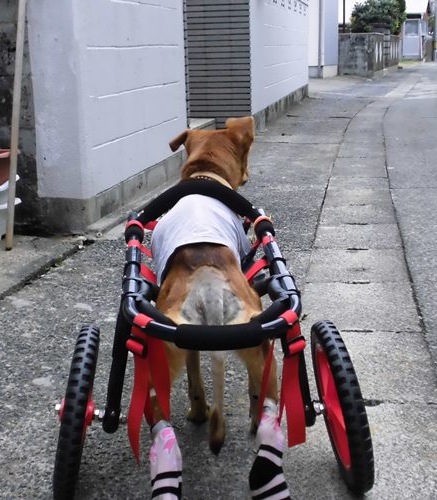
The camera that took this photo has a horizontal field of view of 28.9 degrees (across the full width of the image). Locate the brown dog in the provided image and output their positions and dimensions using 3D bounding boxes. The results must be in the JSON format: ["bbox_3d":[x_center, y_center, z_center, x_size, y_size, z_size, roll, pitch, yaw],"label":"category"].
[{"bbox_3d":[0.002,0.083,1.752,0.250,0.650,0.700,-1,14,0],"label":"brown dog"}]

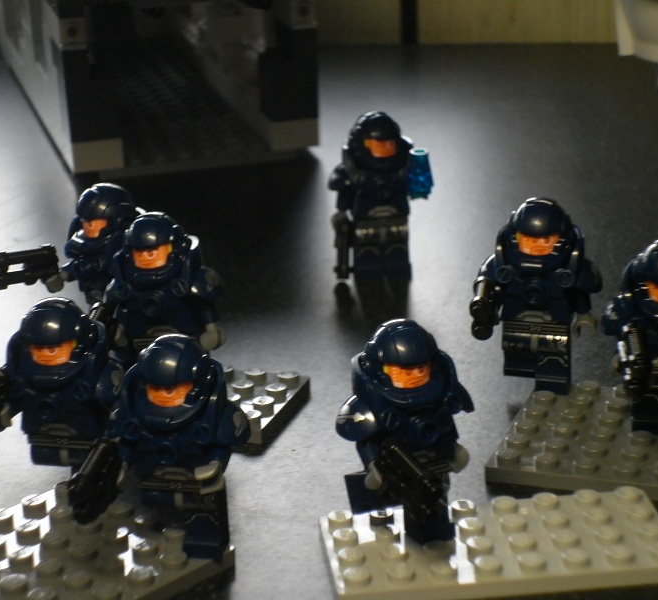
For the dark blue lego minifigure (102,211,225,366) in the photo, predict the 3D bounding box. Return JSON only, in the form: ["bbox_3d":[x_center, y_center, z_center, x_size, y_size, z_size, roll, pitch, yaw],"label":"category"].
[{"bbox_3d":[-0.036,0.002,0.440,0.026,0.043,0.020,5,21,18],"label":"dark blue lego minifigure"}]

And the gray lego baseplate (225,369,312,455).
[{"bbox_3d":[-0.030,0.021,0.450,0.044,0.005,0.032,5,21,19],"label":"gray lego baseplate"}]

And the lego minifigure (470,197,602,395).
[{"bbox_3d":[0.044,0.001,0.432,0.027,0.043,0.028,4,20,17],"label":"lego minifigure"}]

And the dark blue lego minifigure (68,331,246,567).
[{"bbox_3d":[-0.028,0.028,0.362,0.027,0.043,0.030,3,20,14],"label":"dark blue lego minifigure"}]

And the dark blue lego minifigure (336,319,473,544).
[{"bbox_3d":[0.014,0.024,0.375,0.026,0.043,0.021,-11,22,-25],"label":"dark blue lego minifigure"}]

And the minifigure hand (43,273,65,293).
[{"bbox_3d":[-0.063,-0.004,0.464,0.005,0.005,0.004,-17,25,-37],"label":"minifigure hand"}]

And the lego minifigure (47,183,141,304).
[{"bbox_3d":[-0.051,-0.006,0.463,0.022,0.043,0.026,-17,25,-37],"label":"lego minifigure"}]

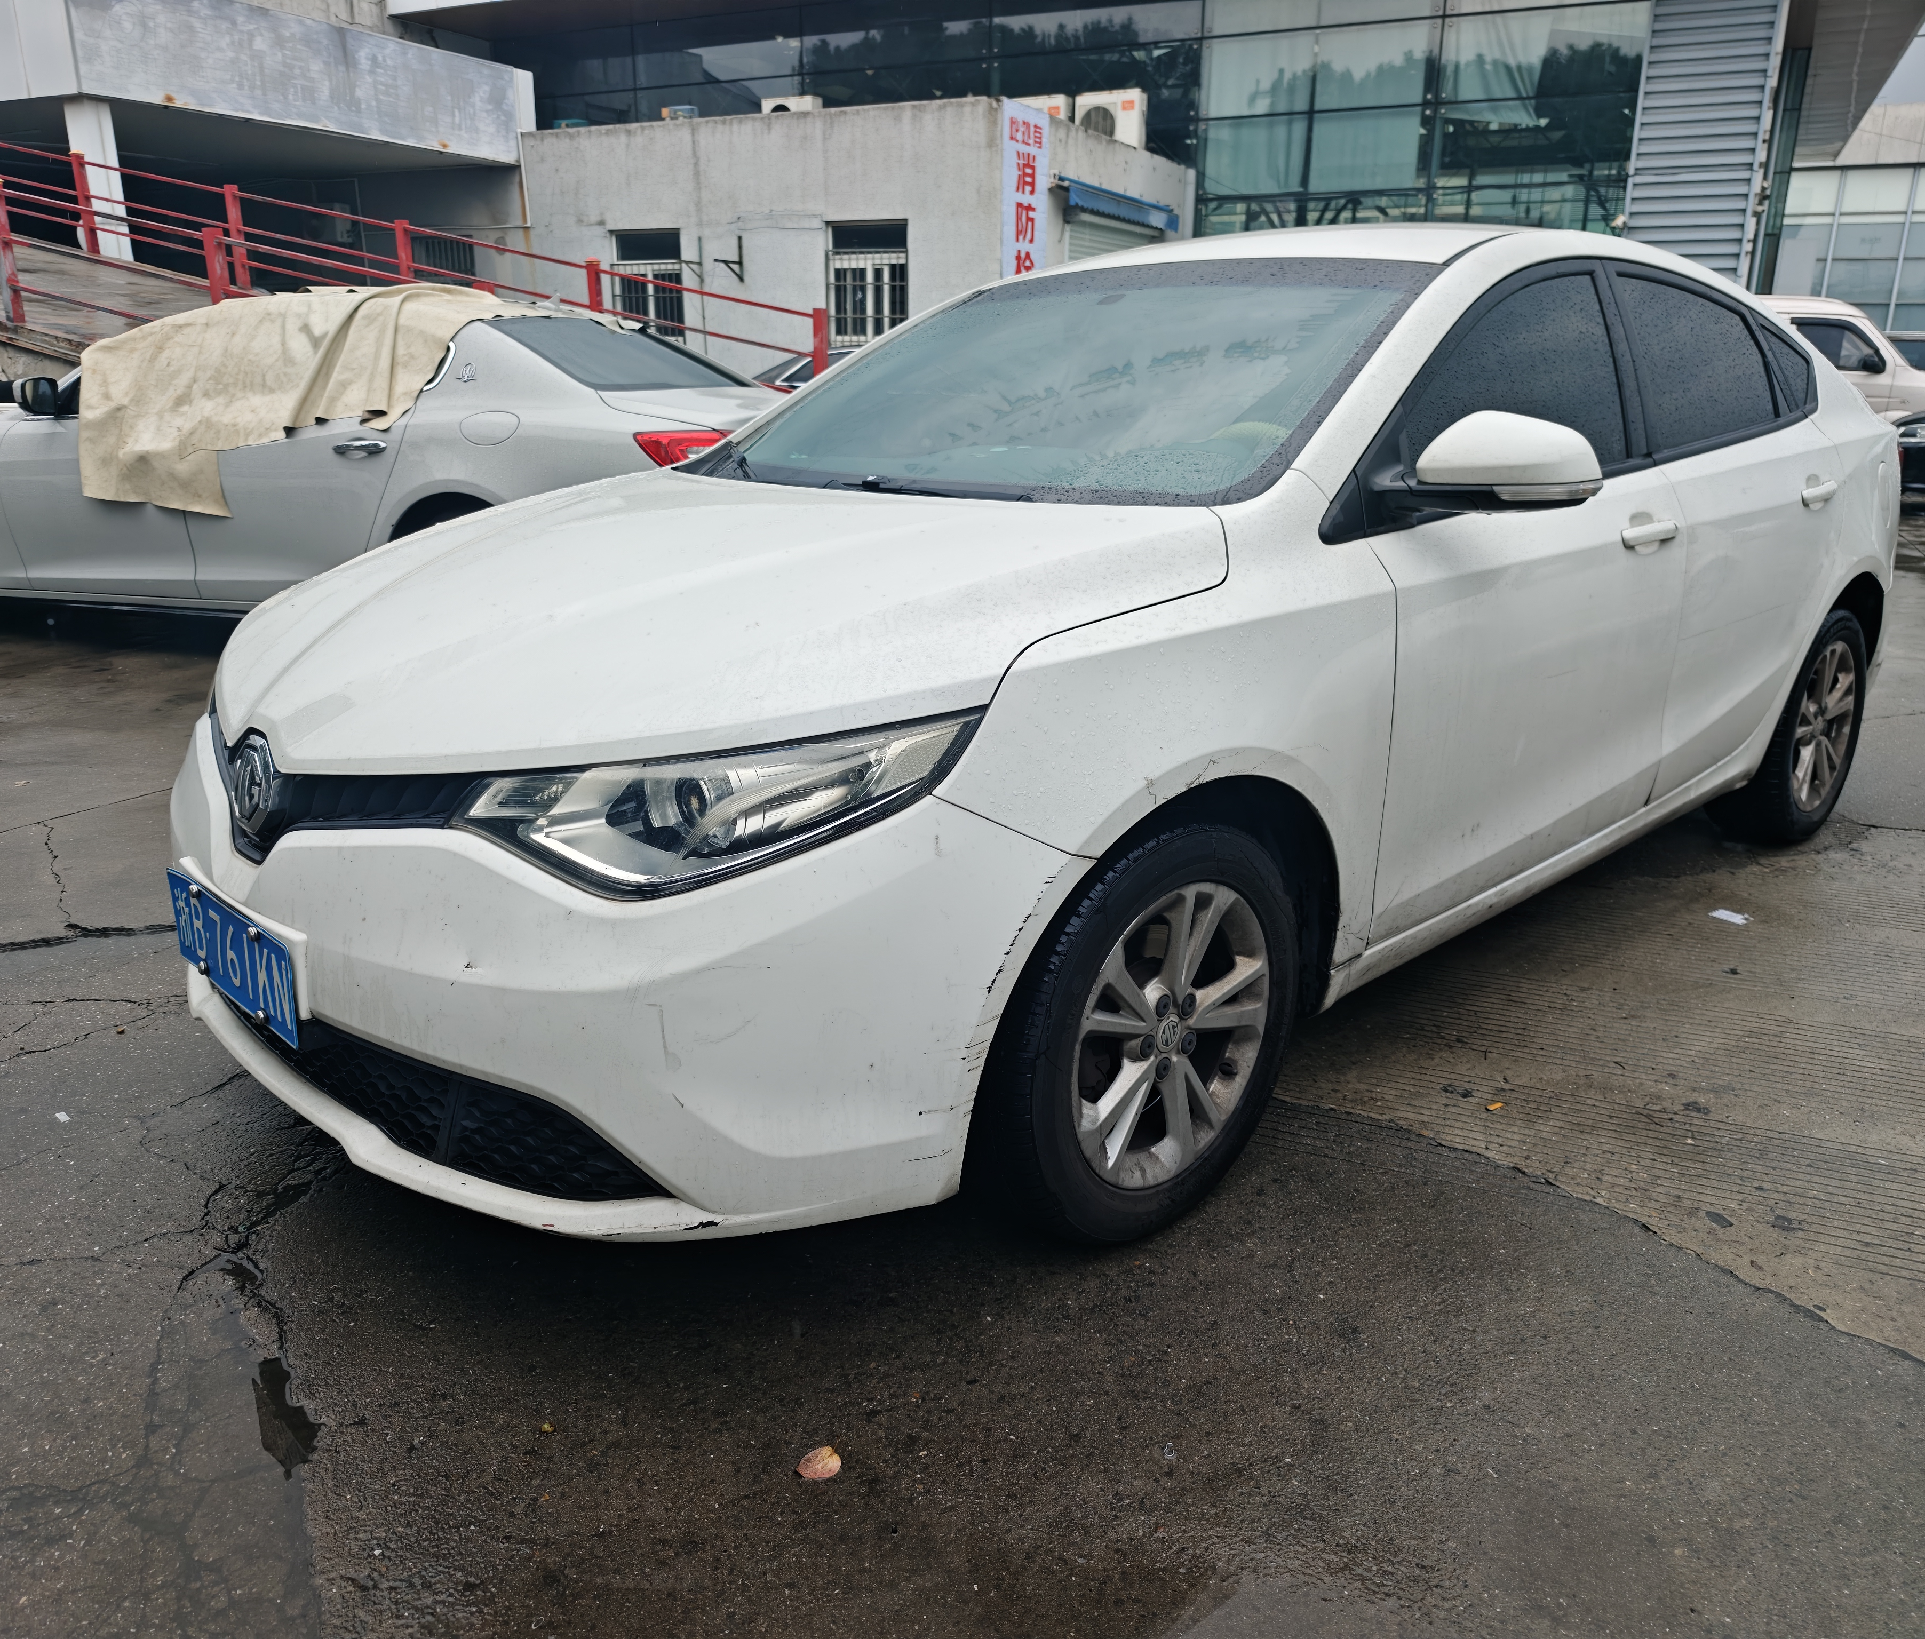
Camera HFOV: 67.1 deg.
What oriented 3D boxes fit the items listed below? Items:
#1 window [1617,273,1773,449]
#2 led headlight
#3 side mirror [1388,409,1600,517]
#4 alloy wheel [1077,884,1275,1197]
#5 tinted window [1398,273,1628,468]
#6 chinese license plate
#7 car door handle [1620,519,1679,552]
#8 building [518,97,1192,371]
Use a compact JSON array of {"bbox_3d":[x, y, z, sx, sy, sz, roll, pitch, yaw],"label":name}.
[{"bbox_3d":[1.600,-0.993,3.152,0.780,0.380,0.050,-16,-2,-41],"label":"window"},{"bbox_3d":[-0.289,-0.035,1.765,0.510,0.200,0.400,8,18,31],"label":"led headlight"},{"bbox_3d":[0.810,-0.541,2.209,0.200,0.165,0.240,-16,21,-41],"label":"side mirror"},{"bbox_3d":[0.251,0.293,2.092,0.438,0.438,0.180,-16,21,-41],"label":"alloy wheel"},{"bbox_3d":[0.980,-0.794,2.591,0.960,0.420,0.050,-16,-2,-41],"label":"tinted window"},{"bbox_3d":[-0.998,0.181,1.977,0.015,0.140,0.440,-15,22,-43],"label":"chinese license plate"},{"bbox_3d":[1.287,-0.536,2.726,0.205,0.045,0.050,-16,21,-41],"label":"car door handle"},{"bbox_3d":[-1.261,-6.750,19.811,6.400,4.200,5.900,7,18,23],"label":"building"}]

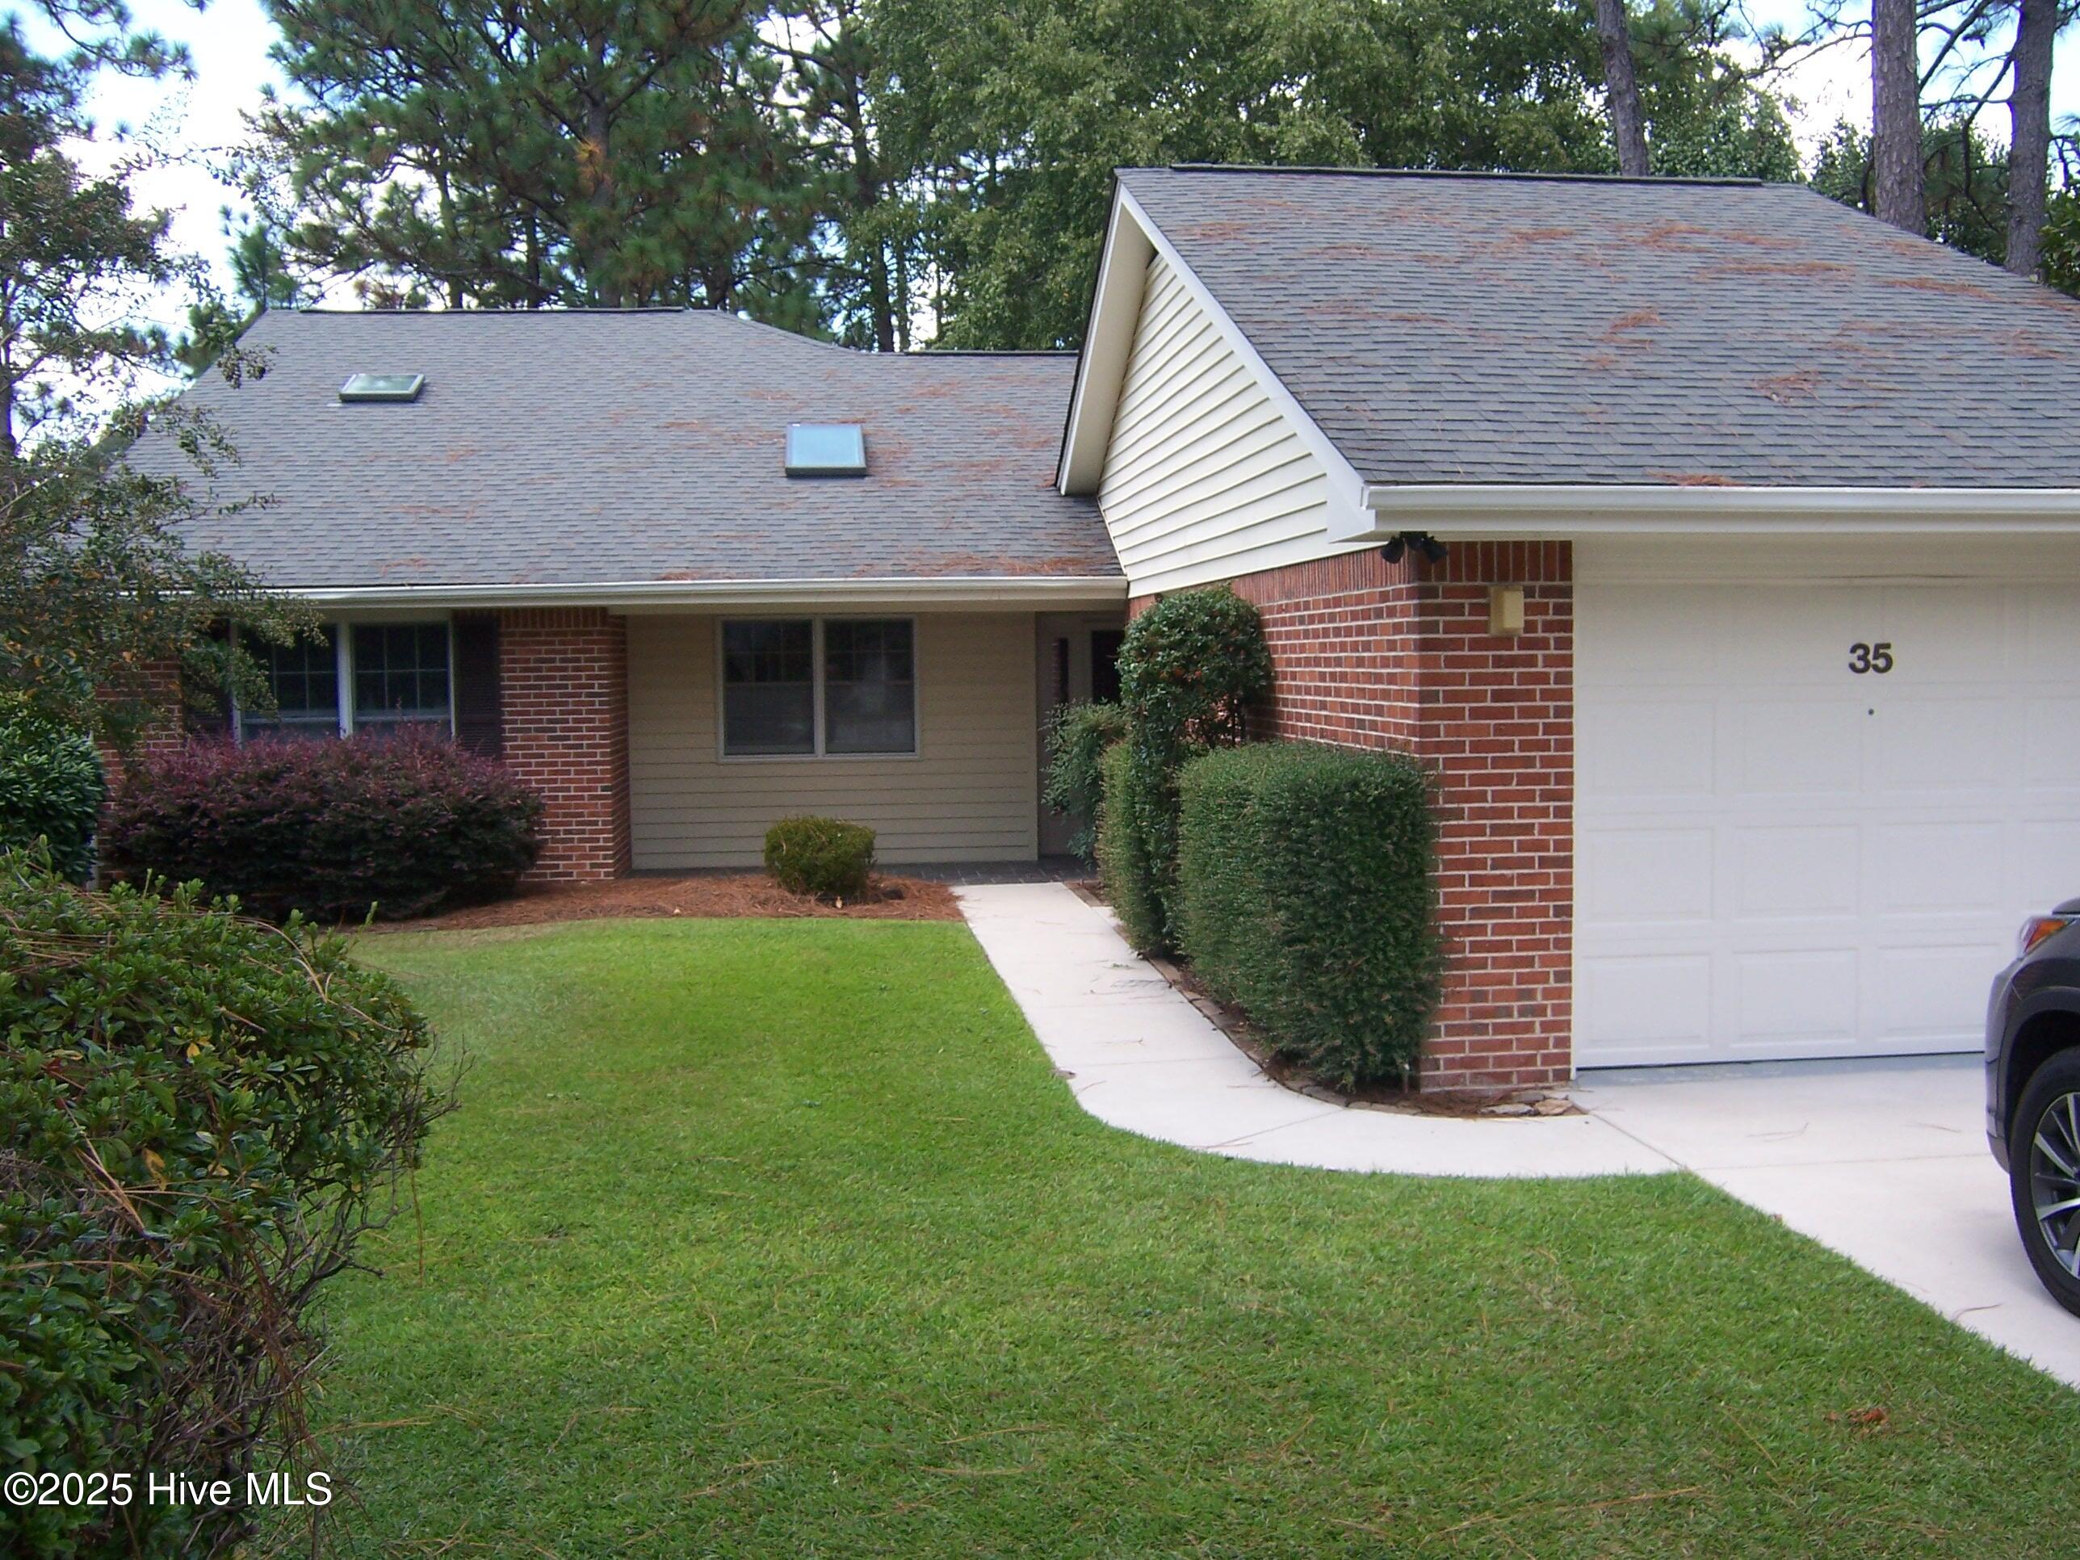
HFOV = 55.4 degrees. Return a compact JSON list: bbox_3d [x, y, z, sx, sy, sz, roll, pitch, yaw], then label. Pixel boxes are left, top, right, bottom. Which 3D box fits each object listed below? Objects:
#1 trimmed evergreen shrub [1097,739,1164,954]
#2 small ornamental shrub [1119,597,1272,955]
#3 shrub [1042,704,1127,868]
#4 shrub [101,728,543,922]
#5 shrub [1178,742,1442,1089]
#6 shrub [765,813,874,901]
[{"bbox_3d":[0.700,0.368,12.439,0.520,1.240,1.150,-1,3,-7],"label":"trimmed evergreen shrub"},{"bbox_3d":[0.833,-0.020,11.348,0.600,2.140,1.300,-1,3,-7],"label":"small ornamental shrub"},{"bbox_3d":[0.415,0.171,14.209,0.700,1.450,0.750,-1,3,-7],"label":"shrub"},{"bbox_3d":[-5.078,0.287,14.261,2.780,1.260,1.550,-1,3,-7],"label":"shrub"},{"bbox_3d":[1.143,0.521,9.086,0.560,1.300,2.520,-1,3,-7],"label":"shrub"},{"bbox_3d":[-1.627,0.568,14.592,0.760,0.580,0.750,-1,3,-7],"label":"shrub"}]

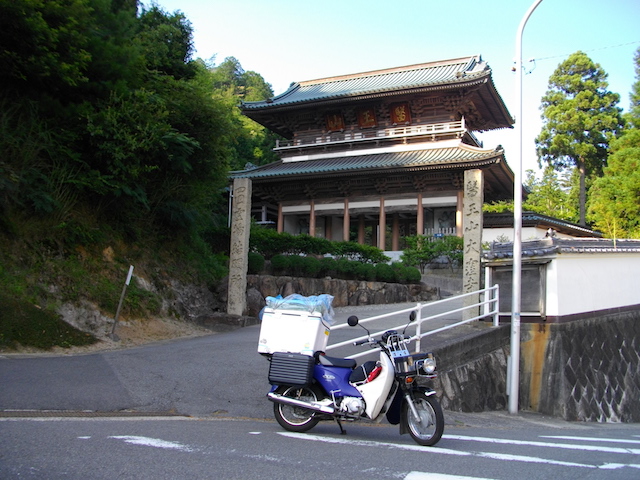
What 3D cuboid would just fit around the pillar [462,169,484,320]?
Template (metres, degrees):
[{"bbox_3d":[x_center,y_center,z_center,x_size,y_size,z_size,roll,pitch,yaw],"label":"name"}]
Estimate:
[{"bbox_3d":[3.243,0.106,12.500,0.335,3.181,0.335,-1,-6,22],"label":"pillar"}]

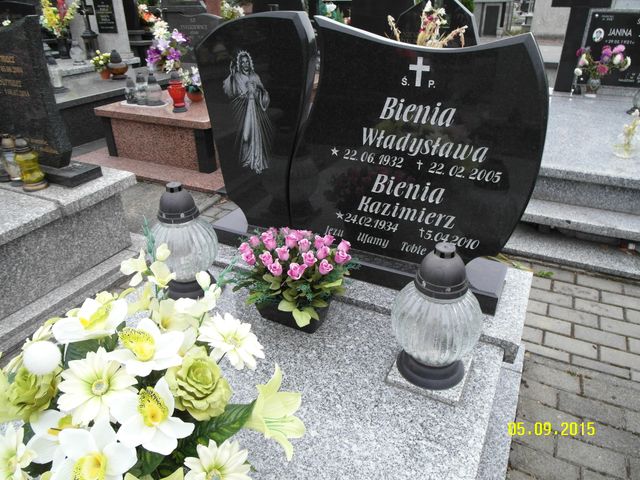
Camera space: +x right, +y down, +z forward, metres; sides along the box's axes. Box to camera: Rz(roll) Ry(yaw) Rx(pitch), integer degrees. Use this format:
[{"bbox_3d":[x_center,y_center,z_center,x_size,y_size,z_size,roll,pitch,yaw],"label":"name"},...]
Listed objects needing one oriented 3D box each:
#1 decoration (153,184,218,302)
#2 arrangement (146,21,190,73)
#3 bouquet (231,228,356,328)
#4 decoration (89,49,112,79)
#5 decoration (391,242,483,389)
[{"bbox_3d":[-0.449,-0.005,1.453,0.222,0.365,0.222,13,32,24],"label":"decoration"},{"bbox_3d":[-1.815,-2.313,5.310,0.450,0.560,0.360,13,32,24],"label":"arrangement"},{"bbox_3d":[-0.084,0.105,1.368,0.380,0.260,0.320,13,32,24],"label":"bouquet"},{"bbox_3d":[-2.410,-1.932,4.929,0.200,0.280,0.190,13,32,24],"label":"decoration"},{"bbox_3d":[0.291,0.175,1.102,0.225,0.362,0.225,13,32,24],"label":"decoration"}]

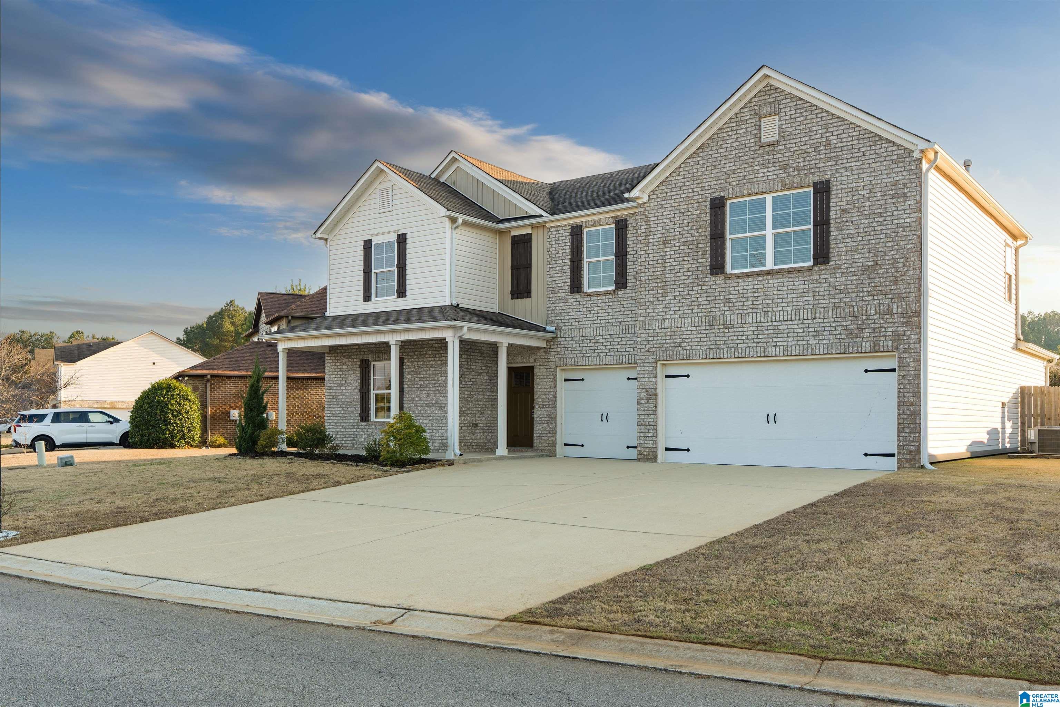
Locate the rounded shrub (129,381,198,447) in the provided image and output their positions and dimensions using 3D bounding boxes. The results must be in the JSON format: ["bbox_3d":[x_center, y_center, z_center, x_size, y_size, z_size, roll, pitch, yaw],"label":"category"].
[{"bbox_3d":[-13.882,2.294,33.500,2.700,2.650,2.700,-2,-3,35],"label":"rounded shrub"}]

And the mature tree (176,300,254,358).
[{"bbox_3d":[-26.615,0.985,75.000,7.800,11.500,7.500,-2,-3,35],"label":"mature tree"}]

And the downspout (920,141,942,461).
[{"bbox_3d":[7.336,-0.826,16.150,0.320,5.950,0.120,-2,-3,35],"label":"downspout"}]

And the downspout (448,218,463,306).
[{"bbox_3d":[-1.744,-2.156,20.900,0.280,2.150,0.110,-2,-3,35],"label":"downspout"}]

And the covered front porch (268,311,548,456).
[{"bbox_3d":[-3.007,0.648,21.600,6.100,3.450,3.700,-2,-3,35],"label":"covered front porch"}]

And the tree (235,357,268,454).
[{"bbox_3d":[-6.930,1.300,22.000,0.850,2.400,0.850,-2,-3,35],"label":"tree"}]

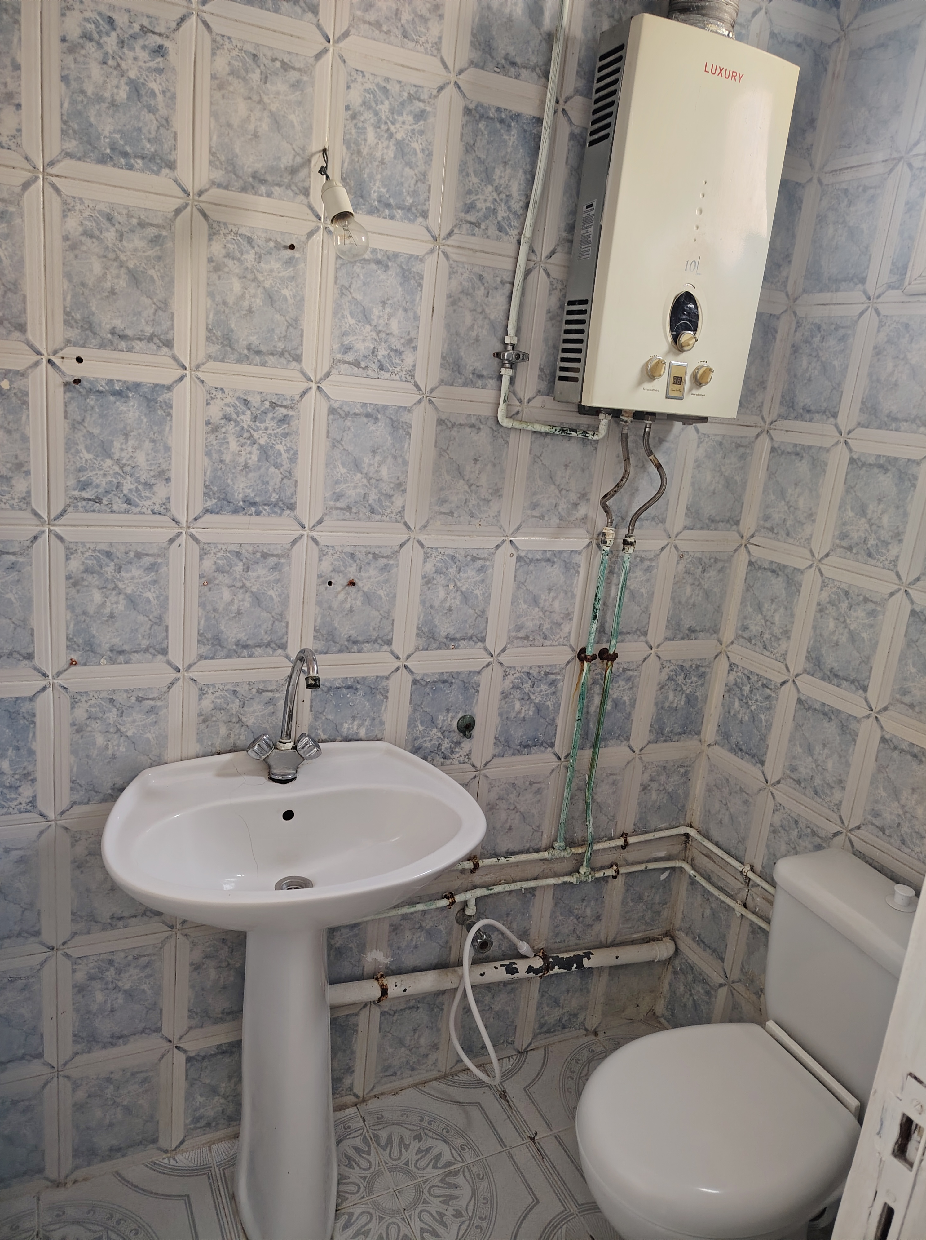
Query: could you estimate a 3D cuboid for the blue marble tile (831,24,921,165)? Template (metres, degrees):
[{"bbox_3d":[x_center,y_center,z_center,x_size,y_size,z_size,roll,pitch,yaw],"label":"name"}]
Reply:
[{"bbox_3d":[0.772,-0.979,1.613,0.015,0.205,0.150,-2,16,-27],"label":"blue marble tile"}]

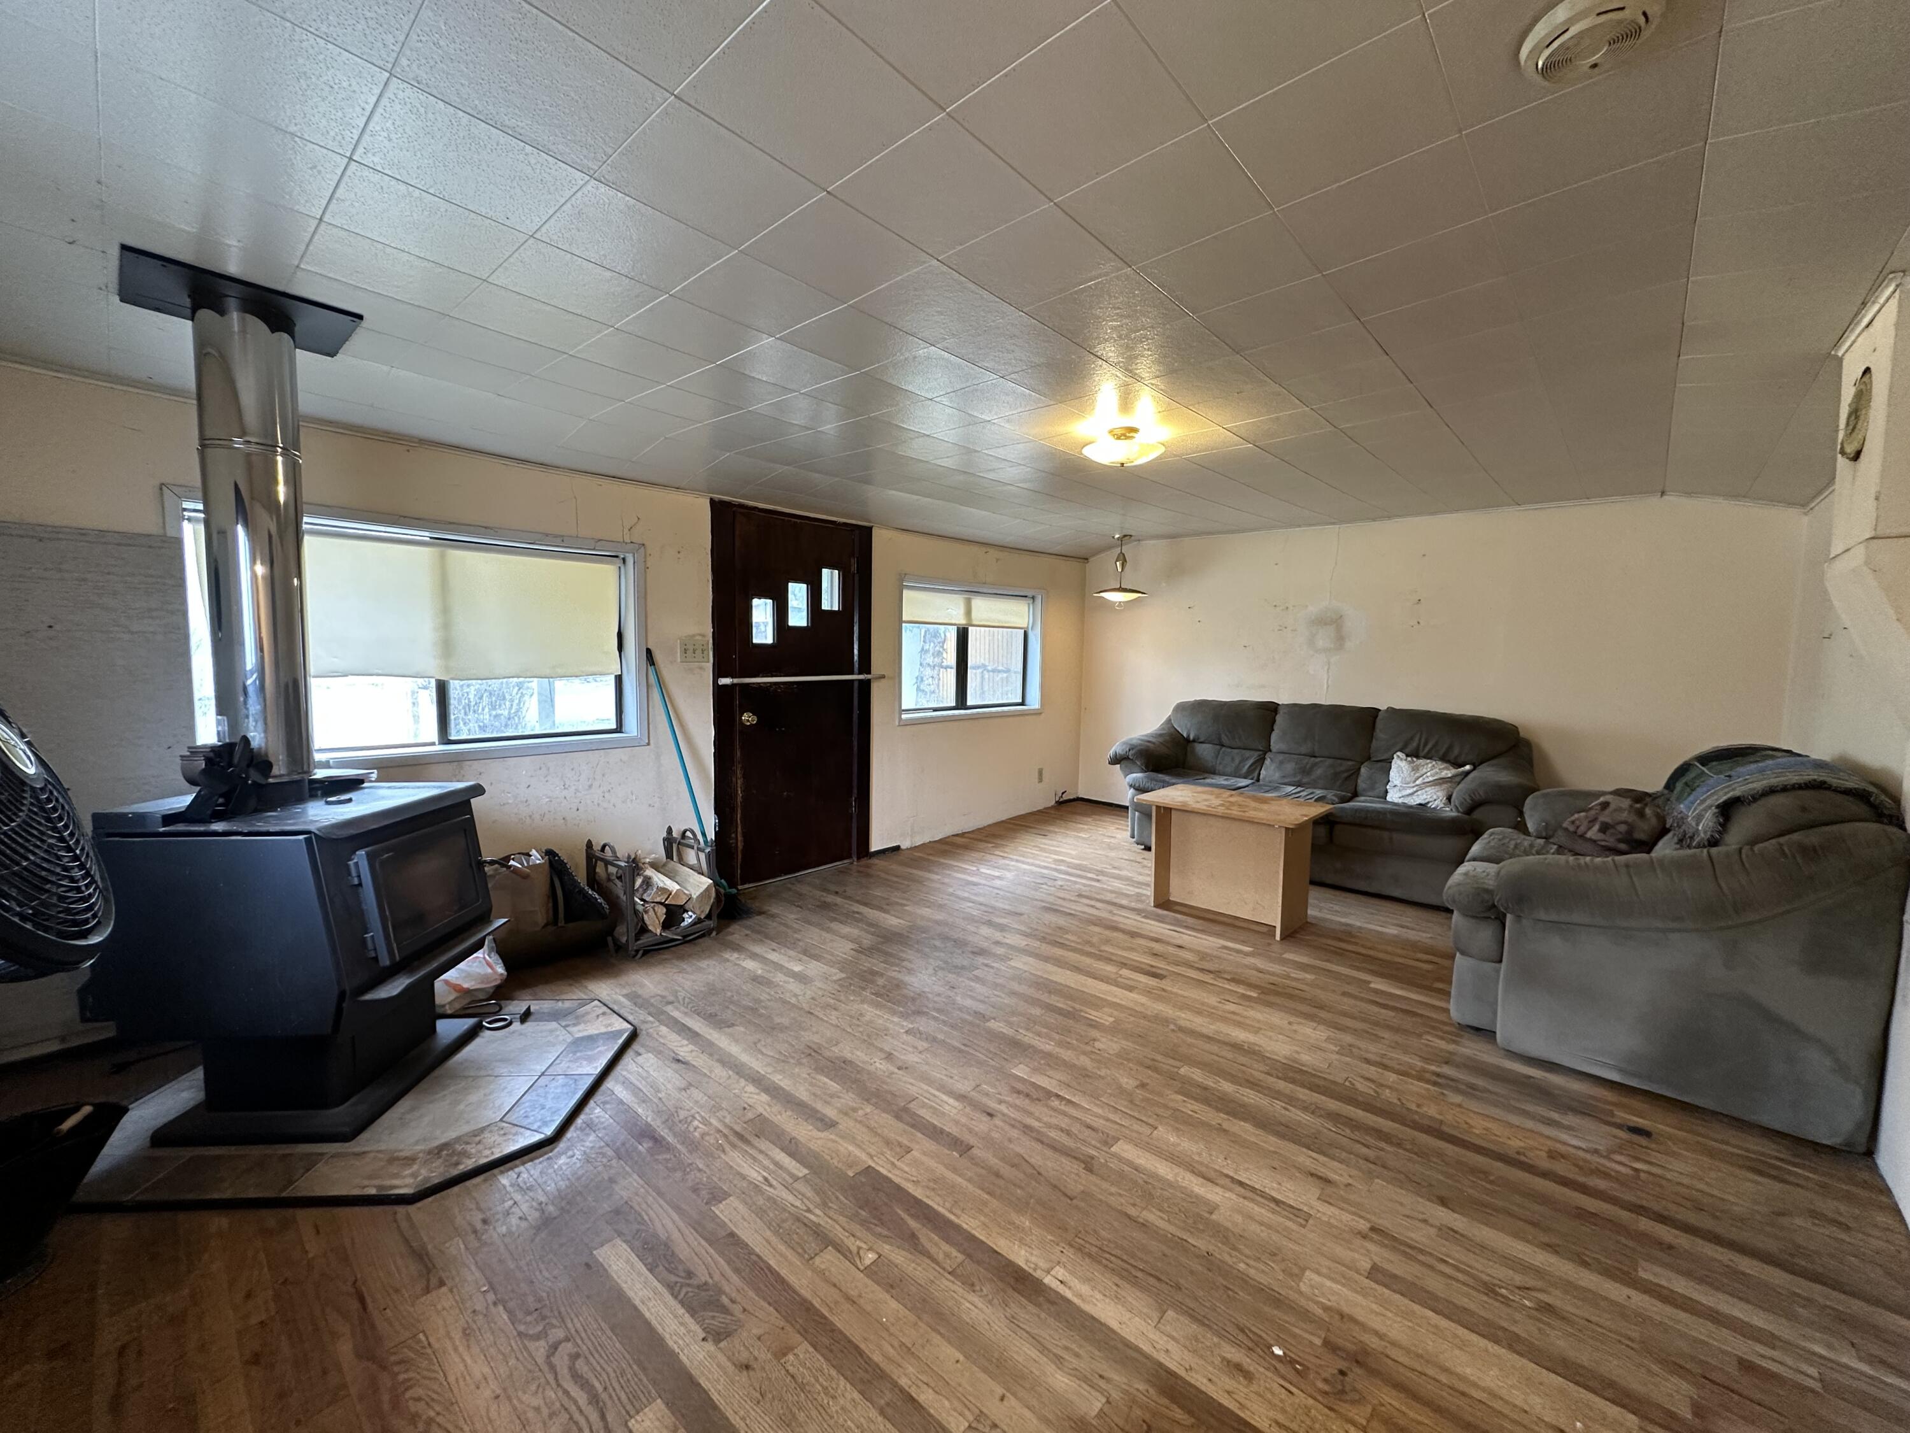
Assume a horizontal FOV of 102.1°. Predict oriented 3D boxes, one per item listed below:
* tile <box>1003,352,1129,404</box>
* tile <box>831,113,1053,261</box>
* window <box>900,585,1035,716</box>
[{"bbox_3d":[0.364,-1.033,2.357,0.305,0.025,0.305,5,6,42],"label":"tile"},{"bbox_3d":[-0.023,-0.999,1.468,0.300,0.020,0.300,3,3,42],"label":"tile"},{"bbox_3d":[0.150,-0.474,5.586,0.100,0.880,1.500,6,7,41],"label":"window"}]

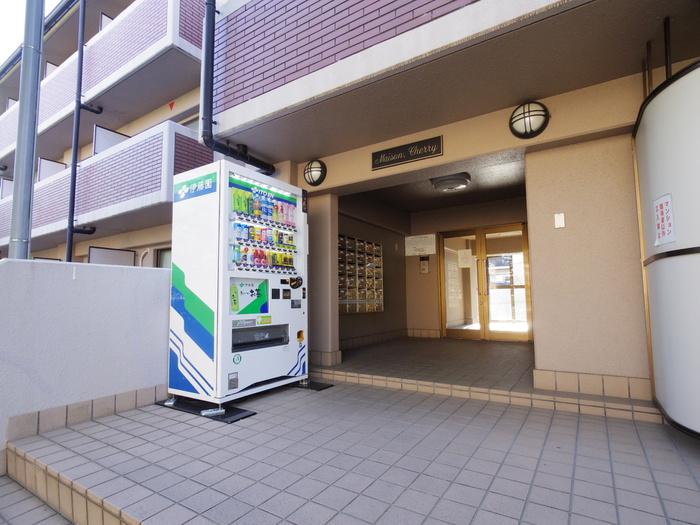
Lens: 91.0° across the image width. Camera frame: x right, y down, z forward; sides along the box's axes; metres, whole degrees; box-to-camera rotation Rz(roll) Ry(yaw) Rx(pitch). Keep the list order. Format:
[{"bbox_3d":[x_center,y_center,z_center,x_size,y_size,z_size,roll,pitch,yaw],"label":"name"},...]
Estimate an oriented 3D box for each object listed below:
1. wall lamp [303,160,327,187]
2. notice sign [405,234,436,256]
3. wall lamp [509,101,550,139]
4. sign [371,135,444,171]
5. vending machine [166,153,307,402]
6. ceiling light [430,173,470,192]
[{"bbox_3d":[-0.390,-0.979,3.742,0.280,0.280,0.105,-4,-6,31],"label":"wall lamp"},{"bbox_3d":[1.224,-0.295,5.985,0.540,0.340,0.020,-4,-6,31],"label":"notice sign"},{"bbox_3d":[1.393,-1.117,2.672,0.280,0.280,0.105,-4,-6,31],"label":"wall lamp"},{"bbox_3d":[0.523,-1.022,3.237,0.710,0.180,0.025,-4,-6,31],"label":"sign"},{"bbox_3d":[-0.966,0.185,3.169,0.650,1.860,1.020,-4,-6,31],"label":"vending machine"},{"bbox_3d":[1.281,-0.975,4.365,0.490,0.150,0.490,-4,-6,31],"label":"ceiling light"}]

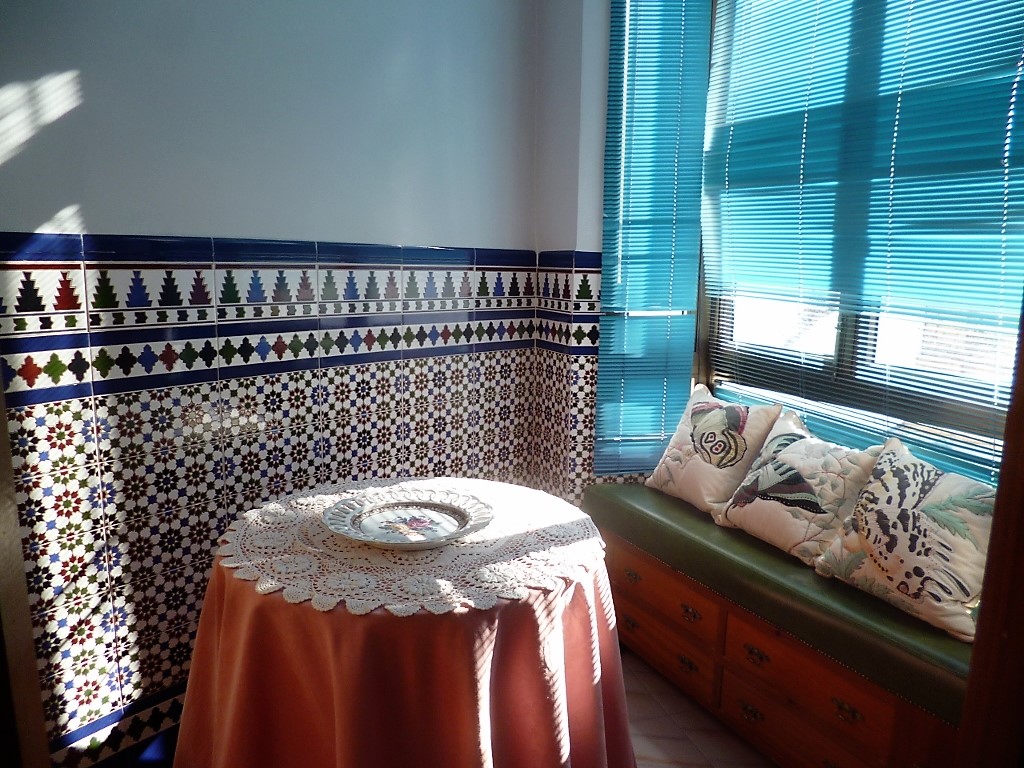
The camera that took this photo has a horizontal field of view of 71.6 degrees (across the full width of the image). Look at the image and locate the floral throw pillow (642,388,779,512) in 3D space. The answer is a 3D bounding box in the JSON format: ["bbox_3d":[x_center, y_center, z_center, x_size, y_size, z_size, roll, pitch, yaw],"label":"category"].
[{"bbox_3d":[0.615,0.196,2.226,0.130,0.385,0.385,35,-9,-28],"label":"floral throw pillow"}]

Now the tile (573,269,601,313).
[{"bbox_3d":[0.243,-0.295,2.289,0.100,0.145,0.012,1,9,2],"label":"tile"}]

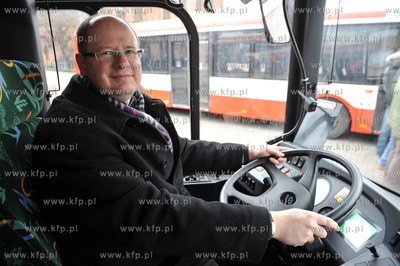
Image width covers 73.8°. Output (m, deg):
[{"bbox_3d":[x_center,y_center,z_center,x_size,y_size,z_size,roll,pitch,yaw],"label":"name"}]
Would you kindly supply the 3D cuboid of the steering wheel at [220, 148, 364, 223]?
[{"bbox_3d":[0.303,0.199,0.929,0.462,0.095,0.462,-20,18,-3],"label":"steering wheel"}]

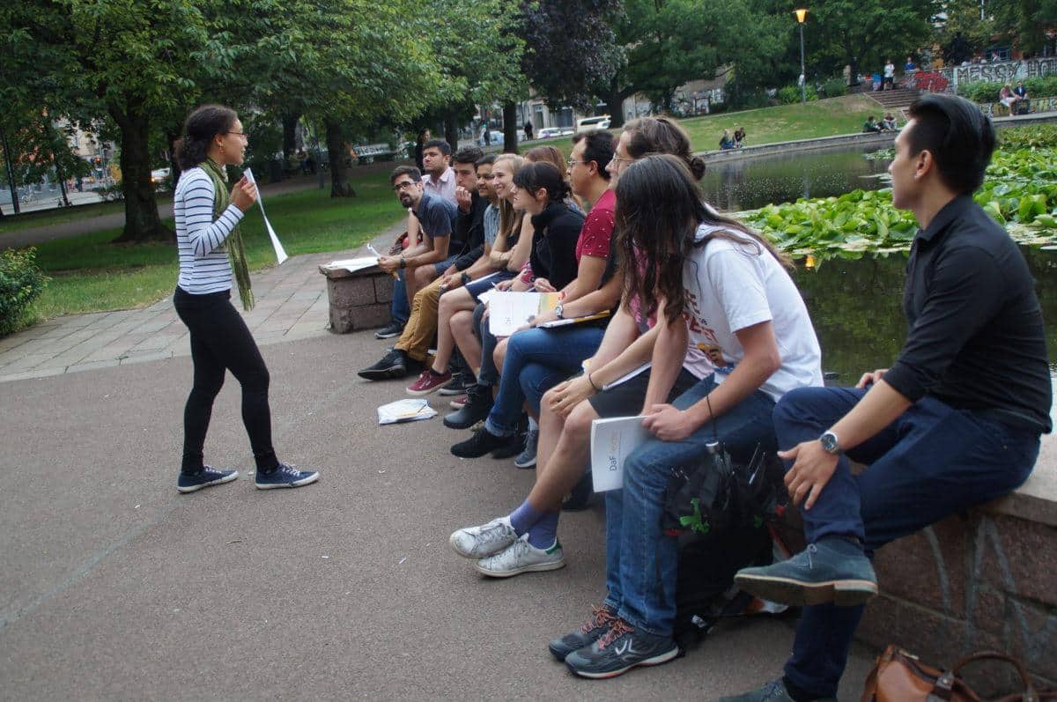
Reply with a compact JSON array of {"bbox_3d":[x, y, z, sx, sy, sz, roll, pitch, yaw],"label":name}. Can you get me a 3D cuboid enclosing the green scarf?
[{"bbox_3d":[-1.255,-0.480,4.413,0.190,0.631,0.220,-6,12,-4],"label":"green scarf"}]

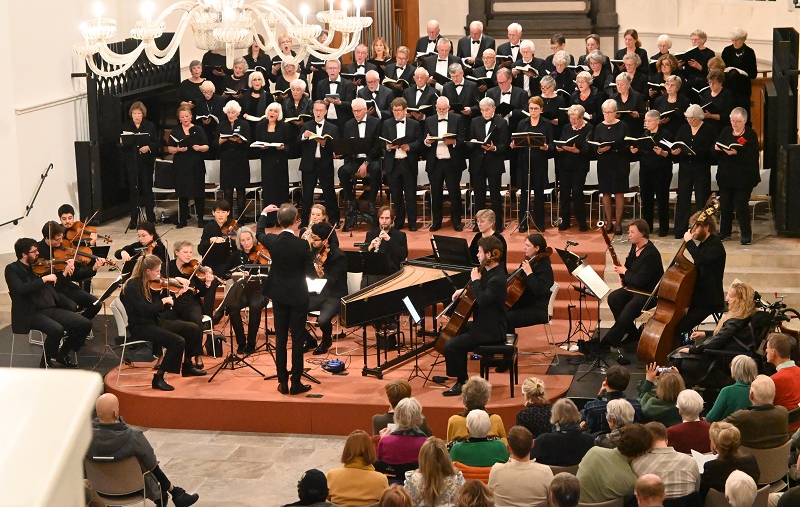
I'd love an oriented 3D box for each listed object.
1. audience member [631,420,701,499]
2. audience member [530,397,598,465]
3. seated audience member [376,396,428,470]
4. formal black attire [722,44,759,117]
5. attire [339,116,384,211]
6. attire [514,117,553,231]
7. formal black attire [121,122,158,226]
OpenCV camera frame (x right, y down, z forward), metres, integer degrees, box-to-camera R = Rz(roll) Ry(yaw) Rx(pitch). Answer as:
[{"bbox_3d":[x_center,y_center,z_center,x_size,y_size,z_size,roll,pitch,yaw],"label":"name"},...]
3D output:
[{"bbox_3d":[1.740,1.693,11.187,0.500,1.260,0.780,-2,10,-6],"label":"audience member"},{"bbox_3d":[1.167,1.569,11.896,0.500,1.240,0.800,-2,10,-2],"label":"audience member"},{"bbox_3d":[0.041,1.633,12.185,0.460,1.270,0.760,-1,9,5],"label":"seated audience member"},{"bbox_3d":[4.664,-2.255,22.940,0.480,1.350,0.400,3,10,23],"label":"formal black attire"},{"bbox_3d":[-0.533,-1.215,22.500,0.600,1.220,0.620,0,9,6],"label":"attire"},{"bbox_3d":[1.694,-0.998,21.385,0.490,1.400,0.400,1,10,12],"label":"attire"},{"bbox_3d":[-3.565,-1.104,22.800,0.520,1.430,0.340,-2,9,-6],"label":"formal black attire"}]

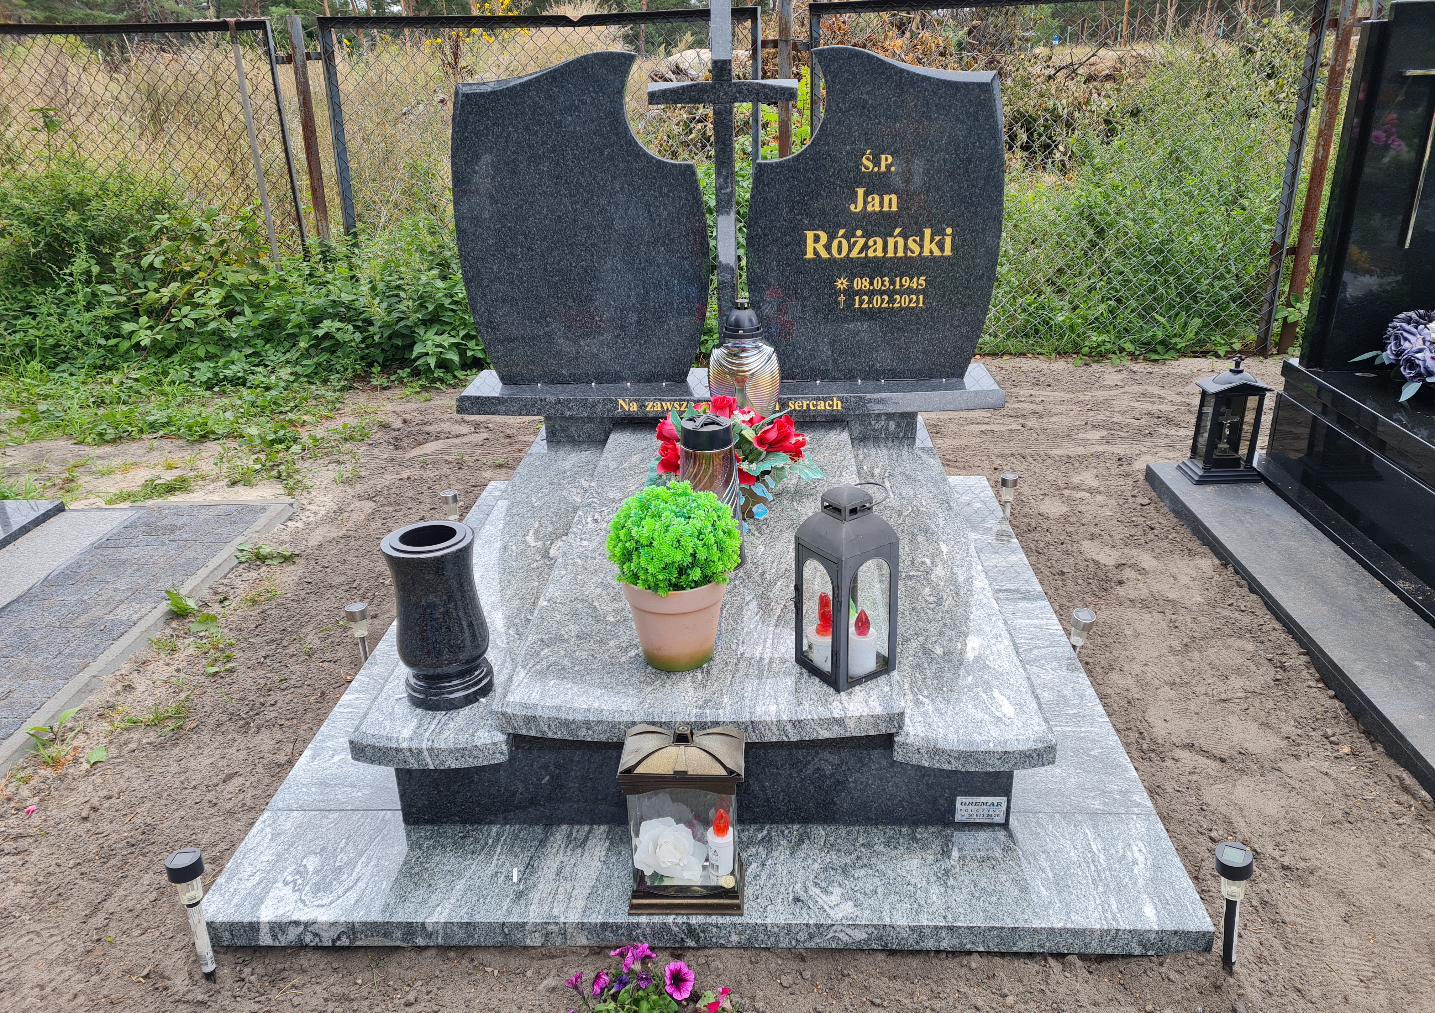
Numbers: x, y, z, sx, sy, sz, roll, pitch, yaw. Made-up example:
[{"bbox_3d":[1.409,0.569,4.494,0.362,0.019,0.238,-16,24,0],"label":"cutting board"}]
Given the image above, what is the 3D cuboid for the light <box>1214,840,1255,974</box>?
[{"bbox_3d":[0.863,0.685,1.801,0.060,0.262,0.060,-7,26,6],"label":"light"}]

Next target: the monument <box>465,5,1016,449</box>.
[{"bbox_3d":[0.018,-0.758,3.002,1.552,1.174,0.271,-1,23,3],"label":"monument"}]

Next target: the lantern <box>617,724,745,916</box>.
[{"bbox_3d":[-0.054,0.550,1.925,0.215,0.335,0.138,-1,24,3],"label":"lantern"}]

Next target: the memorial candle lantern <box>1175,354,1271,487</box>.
[{"bbox_3d":[1.895,-0.330,4.001,0.242,0.460,0.175,-1,22,3],"label":"memorial candle lantern"}]

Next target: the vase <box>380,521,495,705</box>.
[{"bbox_3d":[-0.588,0.234,2.289,0.189,0.361,0.189,-1,22,3],"label":"vase"}]

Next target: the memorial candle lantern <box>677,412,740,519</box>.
[{"bbox_3d":[-0.014,-0.043,2.712,0.160,0.377,0.160,-1,22,3],"label":"memorial candle lantern"}]

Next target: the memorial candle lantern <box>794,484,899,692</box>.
[{"bbox_3d":[0.263,0.148,2.203,0.151,0.407,0.151,-15,26,-30],"label":"memorial candle lantern"}]

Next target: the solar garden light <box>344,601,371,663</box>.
[{"bbox_3d":[-1.008,0.366,3.065,0.065,0.194,0.065,-1,22,3],"label":"solar garden light"}]

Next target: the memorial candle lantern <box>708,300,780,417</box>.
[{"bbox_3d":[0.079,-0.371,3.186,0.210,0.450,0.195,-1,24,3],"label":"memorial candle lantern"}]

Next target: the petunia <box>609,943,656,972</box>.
[{"bbox_3d":[-0.152,0.796,1.907,0.077,0.048,0.053,-1,22,3],"label":"petunia"}]

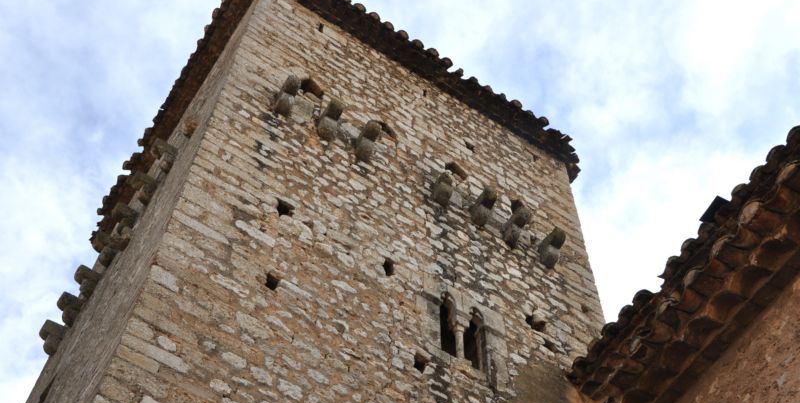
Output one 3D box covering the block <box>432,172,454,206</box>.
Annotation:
[{"bbox_3d":[0.533,-0.140,13.055,0.191,0.427,0.205,30,-64,-14],"label":"block"}]

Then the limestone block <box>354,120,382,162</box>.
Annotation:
[{"bbox_3d":[-0.374,-0.711,12.718,0.185,0.440,0.318,30,-64,-14],"label":"limestone block"}]

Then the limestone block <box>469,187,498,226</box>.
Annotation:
[{"bbox_3d":[1.032,0.065,13.202,0.199,0.419,0.333,30,-64,-14],"label":"limestone block"}]

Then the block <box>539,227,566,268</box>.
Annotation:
[{"bbox_3d":[1.932,0.590,13.490,0.188,0.447,0.320,30,-64,-14],"label":"block"}]

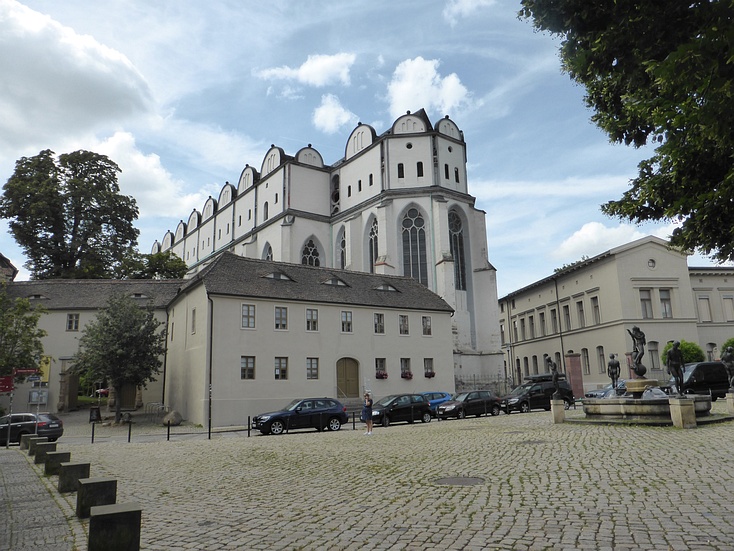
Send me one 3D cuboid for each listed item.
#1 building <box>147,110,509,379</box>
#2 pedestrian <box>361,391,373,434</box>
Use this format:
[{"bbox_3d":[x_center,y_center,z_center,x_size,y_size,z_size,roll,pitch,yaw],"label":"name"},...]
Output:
[{"bbox_3d":[-10.438,2.403,76.934,24.300,31.085,67.542,7,-15,-35],"label":"building"},{"bbox_3d":[0.000,5.715,21.892,0.420,1.647,0.450,3,-13,-21],"label":"pedestrian"}]

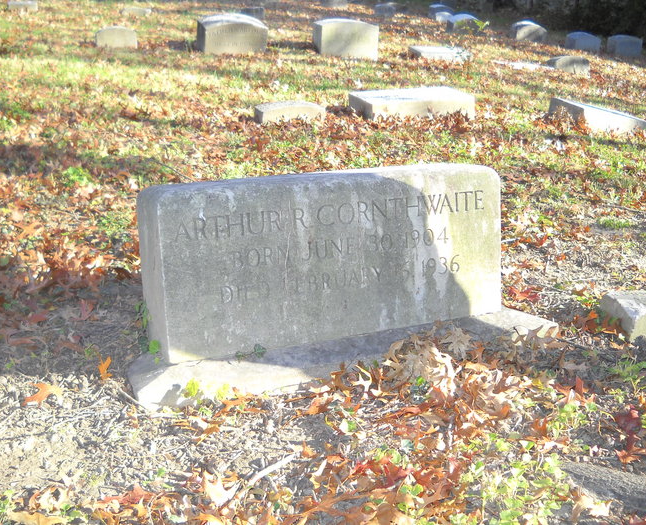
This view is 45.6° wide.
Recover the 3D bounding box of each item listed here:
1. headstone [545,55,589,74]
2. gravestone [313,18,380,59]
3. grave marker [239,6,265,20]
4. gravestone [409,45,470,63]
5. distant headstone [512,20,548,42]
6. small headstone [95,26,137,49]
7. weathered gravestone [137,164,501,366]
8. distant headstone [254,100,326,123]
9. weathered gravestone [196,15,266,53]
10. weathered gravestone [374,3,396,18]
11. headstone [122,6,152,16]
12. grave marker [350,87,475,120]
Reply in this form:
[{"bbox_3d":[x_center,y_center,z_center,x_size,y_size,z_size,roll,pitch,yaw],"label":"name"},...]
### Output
[{"bbox_3d":[2.814,-2.247,8.698,0.489,0.206,0.200,4,21,-27],"label":"headstone"},{"bbox_3d":[0.257,-2.385,8.277,0.669,0.387,0.196,-1,11,-24],"label":"gravestone"},{"bbox_3d":[-1.612,-5.624,17.446,0.546,0.289,0.177,-11,21,-24],"label":"grave marker"},{"bbox_3d":[1.315,-2.398,8.807,0.620,0.169,0.333,-7,21,-23],"label":"gravestone"},{"bbox_3d":[3.763,-4.242,14.110,0.650,0.376,0.195,-7,20,-21],"label":"distant headstone"},{"bbox_3d":[-2.210,-2.398,8.211,0.418,0.211,0.150,-5,19,-23],"label":"small headstone"},{"bbox_3d":[0.011,-0.022,1.670,0.760,0.335,0.205,-7,9,-23],"label":"weathered gravestone"},{"bbox_3d":[-0.209,-0.964,4.894,0.420,0.100,0.158,-7,21,-23],"label":"distant headstone"},{"bbox_3d":[-0.903,-2.301,7.747,0.650,0.369,0.258,-7,21,-23],"label":"weathered gravestone"},{"bbox_3d":[1.698,-6.909,21.071,0.590,0.408,0.202,-7,21,-23],"label":"weathered gravestone"},{"bbox_3d":[-3.737,-5.039,15.427,0.560,0.182,0.200,-7,20,-21],"label":"headstone"},{"bbox_3d":[0.578,-1.063,5.075,0.750,0.136,0.366,-7,21,-23],"label":"grave marker"}]

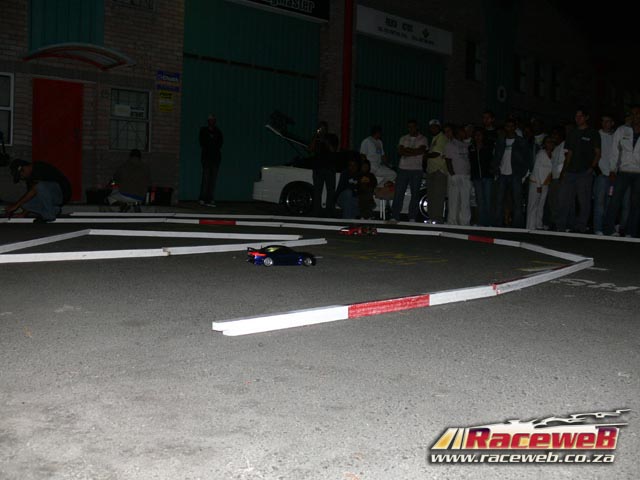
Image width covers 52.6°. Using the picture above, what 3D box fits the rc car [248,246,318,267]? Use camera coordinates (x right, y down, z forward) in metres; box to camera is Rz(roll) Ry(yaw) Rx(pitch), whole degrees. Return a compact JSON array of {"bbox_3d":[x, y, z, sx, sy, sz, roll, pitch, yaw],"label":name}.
[{"bbox_3d":[-0.247,0.099,4.120,0.430,0.128,0.190,0,4,-18],"label":"rc car"}]

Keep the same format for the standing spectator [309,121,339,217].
[{"bbox_3d":[0.062,-1.245,11.400,0.500,1.700,0.370,4,4,23],"label":"standing spectator"}]

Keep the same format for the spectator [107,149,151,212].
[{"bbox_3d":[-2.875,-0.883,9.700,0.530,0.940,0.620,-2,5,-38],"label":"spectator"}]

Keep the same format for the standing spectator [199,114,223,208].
[{"bbox_3d":[-2.074,-1.487,12.350,0.490,1.770,0.320,0,4,-18],"label":"standing spectator"}]

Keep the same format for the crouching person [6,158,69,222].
[{"bbox_3d":[-3.416,-0.596,7.900,0.770,0.770,0.500,1,4,-15],"label":"crouching person"}]

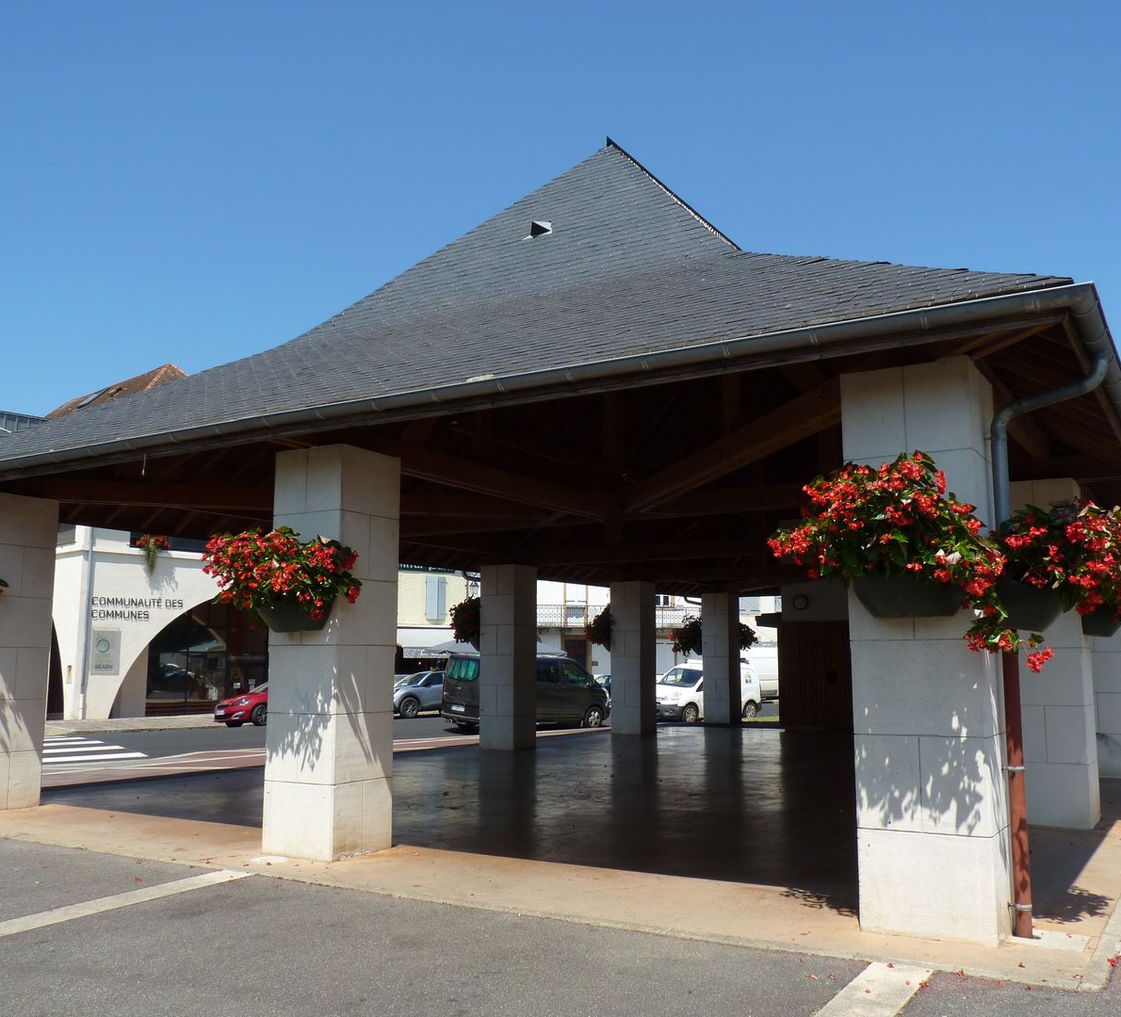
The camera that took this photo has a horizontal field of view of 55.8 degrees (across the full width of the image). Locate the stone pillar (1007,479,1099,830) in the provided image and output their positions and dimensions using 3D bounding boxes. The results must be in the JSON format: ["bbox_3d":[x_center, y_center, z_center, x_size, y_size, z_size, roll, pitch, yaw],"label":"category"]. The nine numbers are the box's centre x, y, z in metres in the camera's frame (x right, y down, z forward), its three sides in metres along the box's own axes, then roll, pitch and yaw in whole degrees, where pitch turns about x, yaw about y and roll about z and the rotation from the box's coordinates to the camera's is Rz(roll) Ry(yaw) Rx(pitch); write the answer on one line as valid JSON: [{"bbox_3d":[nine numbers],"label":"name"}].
[{"bbox_3d":[5.214,1.536,11.392,0.810,3.570,0.786,-5,-10,31],"label":"stone pillar"}]

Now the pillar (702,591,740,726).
[{"bbox_3d":[4.514,4.193,29.609,0.810,3.570,0.786,-5,-10,31],"label":"pillar"}]

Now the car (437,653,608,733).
[{"bbox_3d":[-0.780,5.315,30.805,4.970,2.080,1.970,7,-11,-39],"label":"car"}]

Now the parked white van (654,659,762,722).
[{"bbox_3d":[4.596,5.988,34.790,4.380,1.860,1.820,6,-10,-37],"label":"parked white van"}]

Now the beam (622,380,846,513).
[{"bbox_3d":[1.554,-0.510,10.212,0.235,0.298,6.861,2,-8,-13],"label":"beam"}]

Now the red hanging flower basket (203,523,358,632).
[{"bbox_3d":[-2.389,0.603,9.060,1.200,0.820,0.720,-5,-10,31],"label":"red hanging flower basket"}]

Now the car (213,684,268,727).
[{"bbox_3d":[-8.259,5.809,32.321,4.250,1.460,1.810,8,-11,-41],"label":"car"}]

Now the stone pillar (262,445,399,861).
[{"bbox_3d":[-2.065,1.269,9.654,0.810,3.570,0.786,-5,-10,31],"label":"stone pillar"}]

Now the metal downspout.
[{"bbox_3d":[2.925,0.774,6.168,0.722,3.383,0.107,-5,-10,32],"label":"metal downspout"}]

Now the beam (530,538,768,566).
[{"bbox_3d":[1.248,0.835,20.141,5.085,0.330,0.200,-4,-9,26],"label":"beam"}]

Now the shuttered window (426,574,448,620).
[{"bbox_3d":[-4.918,3.572,42.000,0.900,1.680,0.120,6,-10,-37],"label":"shuttered window"}]

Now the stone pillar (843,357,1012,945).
[{"bbox_3d":[2.428,0.885,6.969,0.810,3.570,0.786,-5,-10,31],"label":"stone pillar"}]

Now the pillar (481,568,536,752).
[{"bbox_3d":[-1.000,2.859,20.465,0.760,3.452,0.755,-5,-10,32],"label":"pillar"}]

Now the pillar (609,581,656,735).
[{"bbox_3d":[1.717,3.492,24.775,0.760,3.461,0.755,-5,-10,32],"label":"pillar"}]

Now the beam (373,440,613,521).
[{"bbox_3d":[-0.757,-0.326,11.521,0.181,0.298,5.056,-5,-10,31],"label":"beam"}]

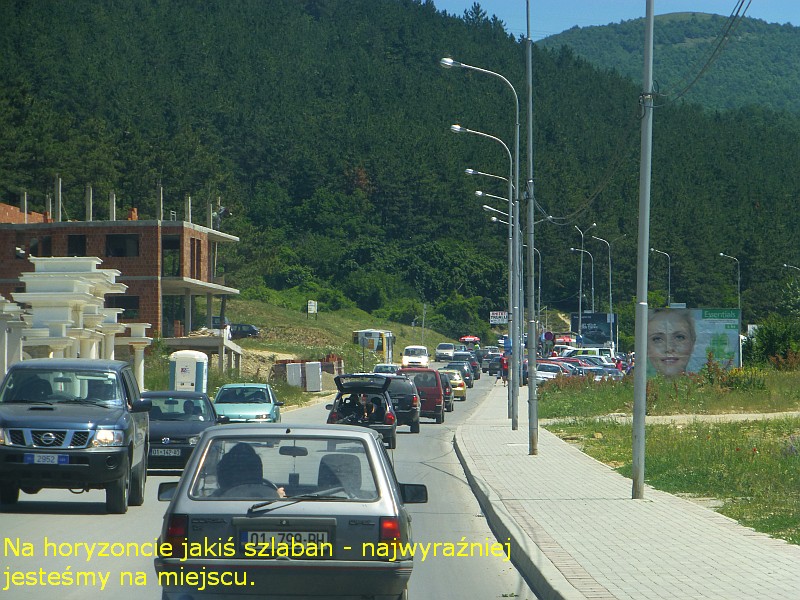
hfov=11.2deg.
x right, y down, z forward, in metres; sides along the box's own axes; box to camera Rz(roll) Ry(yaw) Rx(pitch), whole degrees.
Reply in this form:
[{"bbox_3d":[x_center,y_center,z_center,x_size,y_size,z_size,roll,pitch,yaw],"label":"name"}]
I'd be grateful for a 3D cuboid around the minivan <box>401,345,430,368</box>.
[{"bbox_3d":[1.170,4.120,279.300,1.840,1.950,4.750,0,-1,3],"label":"minivan"}]

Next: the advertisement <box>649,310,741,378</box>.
[{"bbox_3d":[12.111,1.932,169.000,4.150,3.200,0.250,0,-1,6],"label":"advertisement"}]

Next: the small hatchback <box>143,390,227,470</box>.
[{"bbox_3d":[-4.060,2.360,72.900,1.730,1.440,4.100,0,-1,0],"label":"small hatchback"}]

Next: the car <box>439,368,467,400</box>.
[{"bbox_3d":[2.330,4.070,194.000,1.710,1.460,4.050,0,-1,2],"label":"car"}]

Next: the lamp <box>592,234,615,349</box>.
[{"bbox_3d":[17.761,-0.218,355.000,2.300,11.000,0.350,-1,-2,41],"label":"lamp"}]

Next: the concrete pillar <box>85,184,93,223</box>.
[{"bbox_3d":[-16.320,-5.077,214.000,0.290,2.020,0.320,0,-1,4],"label":"concrete pillar"}]

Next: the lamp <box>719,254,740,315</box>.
[{"bbox_3d":[40.565,-0.369,500.000,2.500,11.000,0.350,0,-1,14],"label":"lamp"}]

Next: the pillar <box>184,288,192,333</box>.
[{"bbox_3d":[-11.803,0.781,227.000,0.300,2.900,0.340,0,-1,4],"label":"pillar"}]

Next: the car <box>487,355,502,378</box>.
[{"bbox_3d":[7.160,4.660,287.000,1.720,1.400,4.300,0,-1,4],"label":"car"}]

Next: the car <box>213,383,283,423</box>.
[{"bbox_3d":[-3.950,2.870,103.000,1.660,1.480,3.850,0,-1,1],"label":"car"}]

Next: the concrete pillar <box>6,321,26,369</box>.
[{"bbox_3d":[-10.829,1.852,115.000,0.500,2.550,0.500,0,-1,5],"label":"concrete pillar"}]

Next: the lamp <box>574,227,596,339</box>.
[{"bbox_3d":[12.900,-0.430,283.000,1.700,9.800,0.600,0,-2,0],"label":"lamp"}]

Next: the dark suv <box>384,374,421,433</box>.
[{"bbox_3d":[-0.290,2.950,117.200,1.720,1.630,4.200,0,-1,1],"label":"dark suv"}]

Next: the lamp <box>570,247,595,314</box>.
[{"bbox_3d":[17.230,0.090,384.000,2.200,10.100,0.320,0,-1,12],"label":"lamp"}]

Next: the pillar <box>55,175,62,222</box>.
[{"bbox_3d":[-17.873,-5.315,213.000,0.290,2.500,0.320,0,-1,4],"label":"pillar"}]

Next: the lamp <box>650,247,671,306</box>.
[{"bbox_3d":[26.200,-0.190,408.000,2.100,10.100,0.320,0,-1,16],"label":"lamp"}]

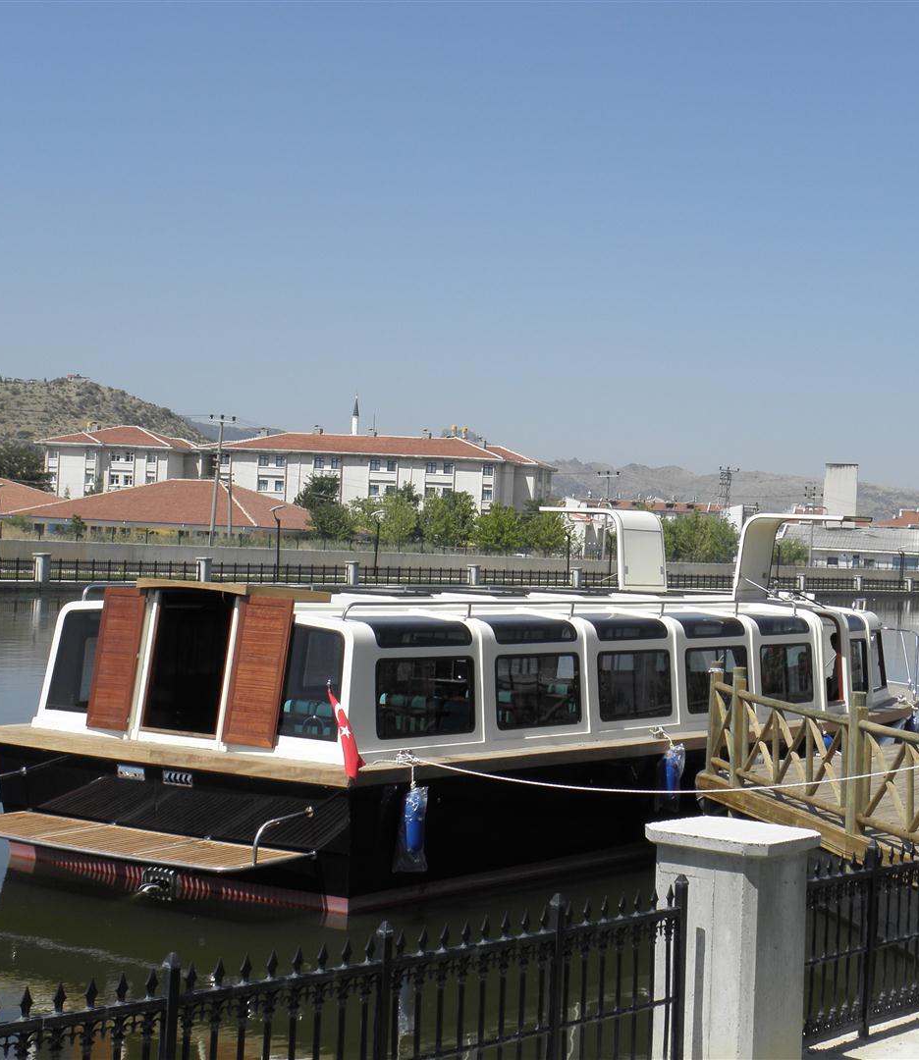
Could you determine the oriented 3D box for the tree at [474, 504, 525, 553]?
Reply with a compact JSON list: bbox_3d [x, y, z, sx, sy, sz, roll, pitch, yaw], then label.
[{"bbox_3d":[2.918,0.000,155.000,3.781,3.822,3.781,2,0,0],"label":"tree"}]

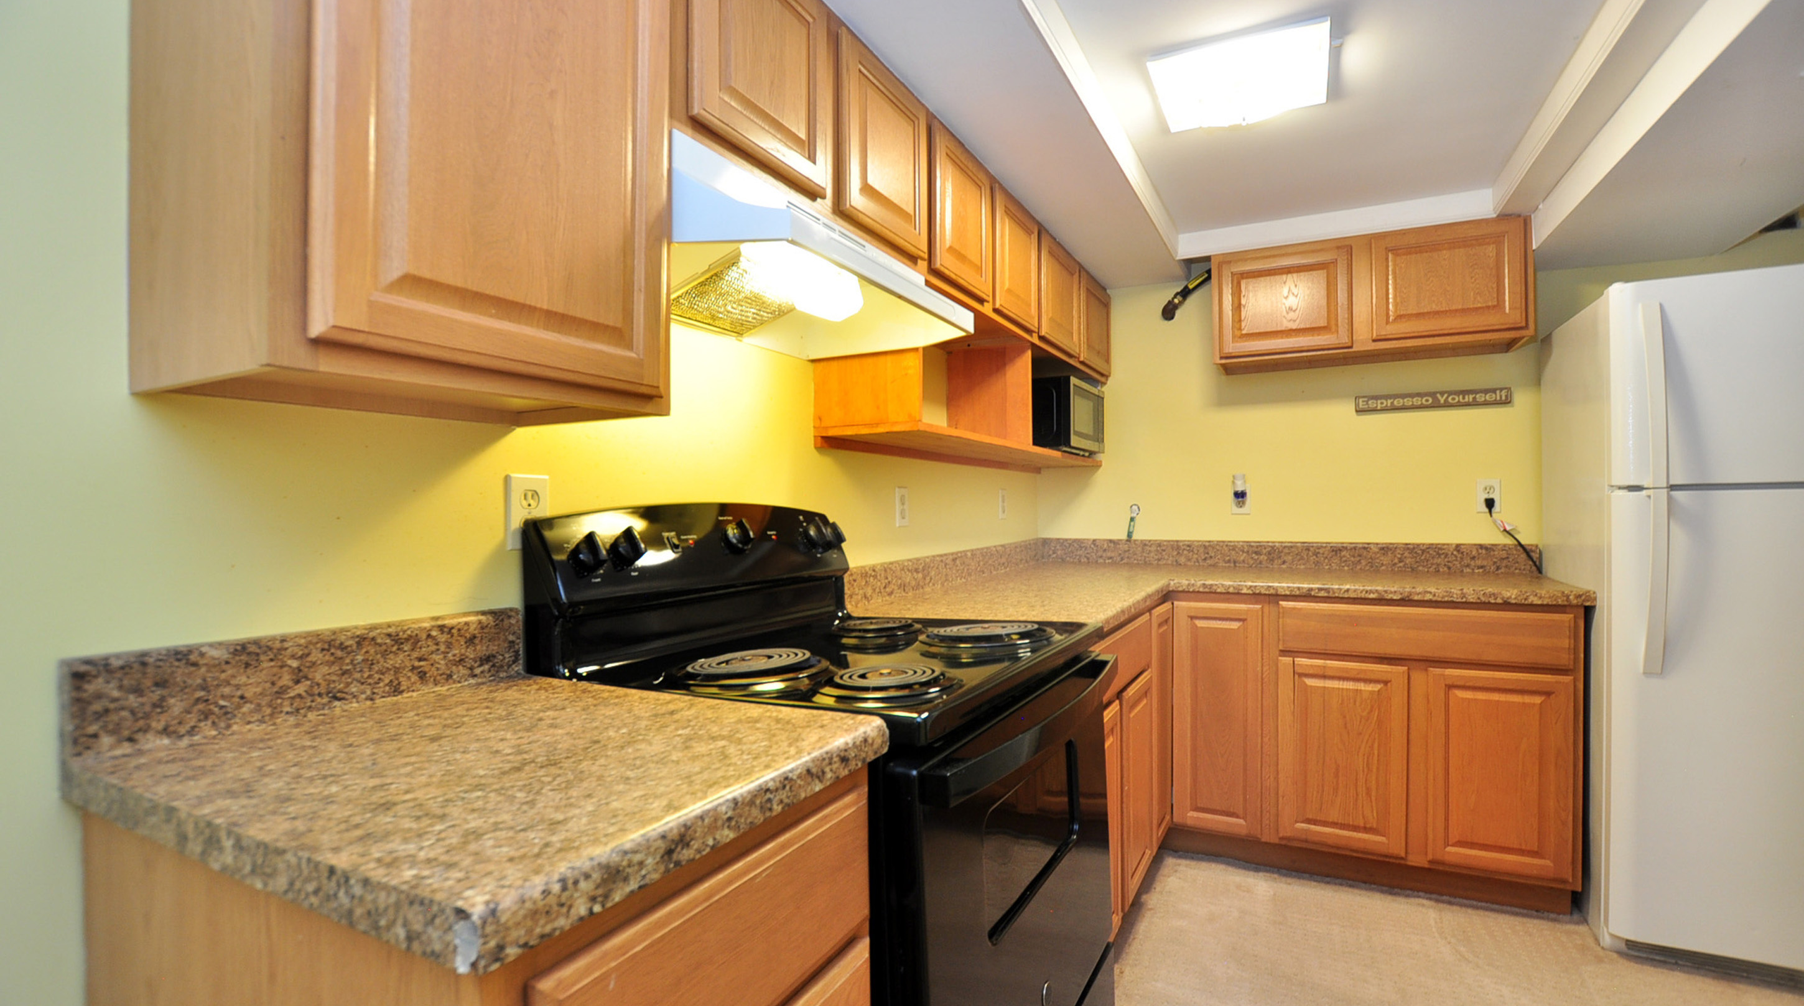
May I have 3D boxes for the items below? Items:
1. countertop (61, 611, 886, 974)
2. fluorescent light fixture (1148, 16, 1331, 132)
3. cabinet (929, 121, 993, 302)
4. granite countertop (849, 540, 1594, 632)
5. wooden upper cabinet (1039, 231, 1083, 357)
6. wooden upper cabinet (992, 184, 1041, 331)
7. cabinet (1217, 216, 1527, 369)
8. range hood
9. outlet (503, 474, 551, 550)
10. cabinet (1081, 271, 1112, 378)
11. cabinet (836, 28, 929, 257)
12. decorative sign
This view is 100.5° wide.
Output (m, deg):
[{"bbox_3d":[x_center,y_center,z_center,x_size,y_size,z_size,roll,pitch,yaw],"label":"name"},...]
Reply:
[{"bbox_3d":[-0.434,0.222,0.809,0.660,0.137,0.479,-1,-1,29],"label":"countertop"},{"bbox_3d":[0.776,-0.980,1.733,0.346,0.065,0.345,-1,-1,23],"label":"fluorescent light fixture"},{"bbox_3d":[0.012,-0.722,1.991,0.330,0.345,0.394,-1,-1,29],"label":"cabinet"},{"bbox_3d":[0.969,0.222,2.215,1.758,0.137,1.757,-1,-1,29],"label":"granite countertop"},{"bbox_3d":[0.422,-0.718,2.734,0.330,0.345,0.483,-1,-1,29],"label":"wooden upper cabinet"},{"bbox_3d":[0.207,-0.720,2.346,0.330,0.345,0.410,-1,-1,29],"label":"wooden upper cabinet"},{"bbox_3d":[1.619,-0.702,2.670,0.914,0.379,0.342,-1,-1,29],"label":"cabinet"},{"bbox_3d":[-0.221,-0.448,1.425,0.460,0.162,0.763,-1,-1,29],"label":"range hood"},{"bbox_3d":[-0.595,0.016,1.198,0.010,0.119,0.075,-1,-1,29],"label":"outlet"},{"bbox_3d":[0.646,-0.715,3.141,0.330,0.345,0.457,-1,-1,29],"label":"cabinet"},{"bbox_3d":[-0.176,-0.724,1.651,0.330,0.345,0.377,-1,-1,29],"label":"cabinet"},{"bbox_3d":[1.902,-0.368,2.696,0.460,0.063,0.018,-1,-1,29],"label":"decorative sign"}]

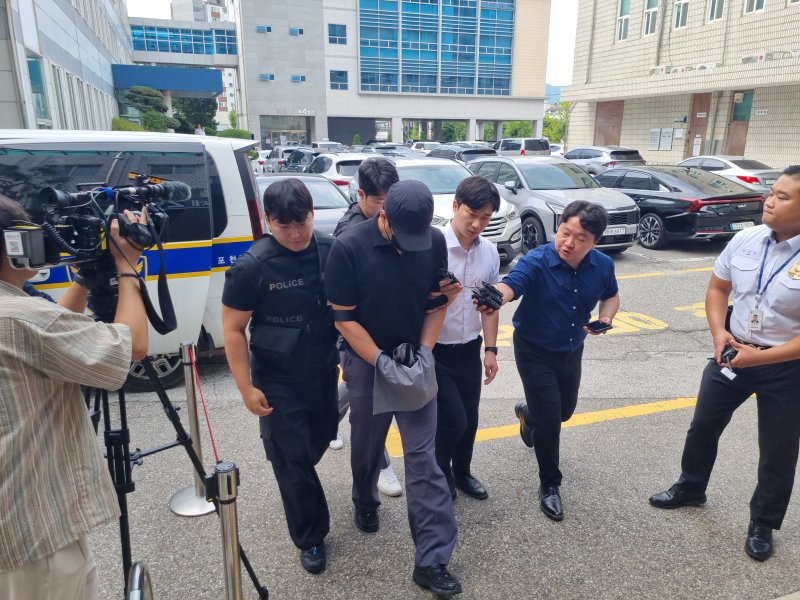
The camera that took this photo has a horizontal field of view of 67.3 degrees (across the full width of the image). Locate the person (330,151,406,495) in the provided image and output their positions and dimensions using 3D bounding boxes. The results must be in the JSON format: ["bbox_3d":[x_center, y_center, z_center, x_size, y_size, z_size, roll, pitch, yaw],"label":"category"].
[{"bbox_3d":[-0.101,0.156,3.239,0.520,1.770,0.600,-4,16,-16],"label":"person"}]

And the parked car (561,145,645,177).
[{"bbox_3d":[8.100,-5.527,25.020,1.860,1.660,4.600,-5,16,-19],"label":"parked car"}]

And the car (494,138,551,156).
[{"bbox_3d":[7.042,-8.826,36.147,1.950,1.780,4.850,-5,16,-18],"label":"car"}]

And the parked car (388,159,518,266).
[{"bbox_3d":[0.400,-1.644,10.480,1.880,1.690,4.720,-5,16,-20],"label":"parked car"}]

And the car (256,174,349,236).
[{"bbox_3d":[-1.714,-1.349,9.881,1.840,1.470,4.750,-5,16,-17],"label":"car"}]

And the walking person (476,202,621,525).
[{"bbox_3d":[0.719,0.288,3.036,0.720,1.630,0.800,3,16,10],"label":"walking person"}]

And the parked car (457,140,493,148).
[{"bbox_3d":[5.300,-10.225,42.293,1.850,1.680,4.650,-5,16,-19],"label":"parked car"}]

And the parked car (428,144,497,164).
[{"bbox_3d":[1.950,-4.915,22.699,1.870,1.690,4.700,-5,16,-19],"label":"parked car"}]

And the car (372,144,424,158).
[{"bbox_3d":[-0.390,-6.414,27.797,1.850,1.520,4.700,-5,16,-17],"label":"car"}]

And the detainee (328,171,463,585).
[{"bbox_3d":[-0.030,0.358,2.641,0.570,1.710,0.600,-4,15,-15],"label":"detainee"}]

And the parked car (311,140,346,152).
[{"bbox_3d":[-5.200,-10.068,41.817,1.850,1.740,4.700,-5,16,-19],"label":"parked car"}]

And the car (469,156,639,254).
[{"bbox_3d":[2.589,-1.931,11.623,1.900,1.700,4.810,-5,16,-17],"label":"car"}]

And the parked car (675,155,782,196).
[{"bbox_3d":[10.500,-4.001,19.786,1.720,1.460,4.450,-5,16,-18],"label":"parked car"}]

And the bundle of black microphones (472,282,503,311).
[{"bbox_3d":[0.369,-0.019,2.537,0.120,0.110,0.110,-10,19,-34],"label":"bundle of black microphones"}]

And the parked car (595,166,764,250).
[{"bbox_3d":[5.030,-2.073,12.539,1.875,1.460,5.000,-5,16,-19],"label":"parked car"}]

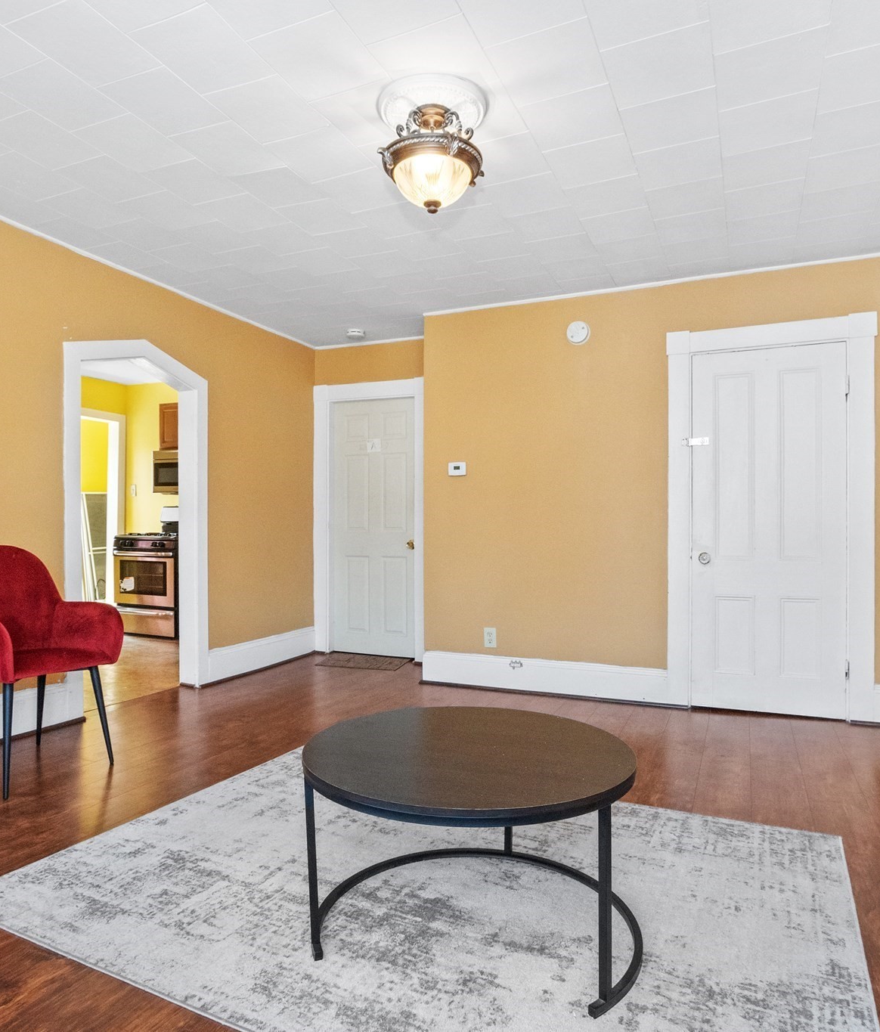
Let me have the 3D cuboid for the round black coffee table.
[{"bbox_3d":[0.075,0.845,1.690,0.830,0.480,0.770,0,0,0],"label":"round black coffee table"}]

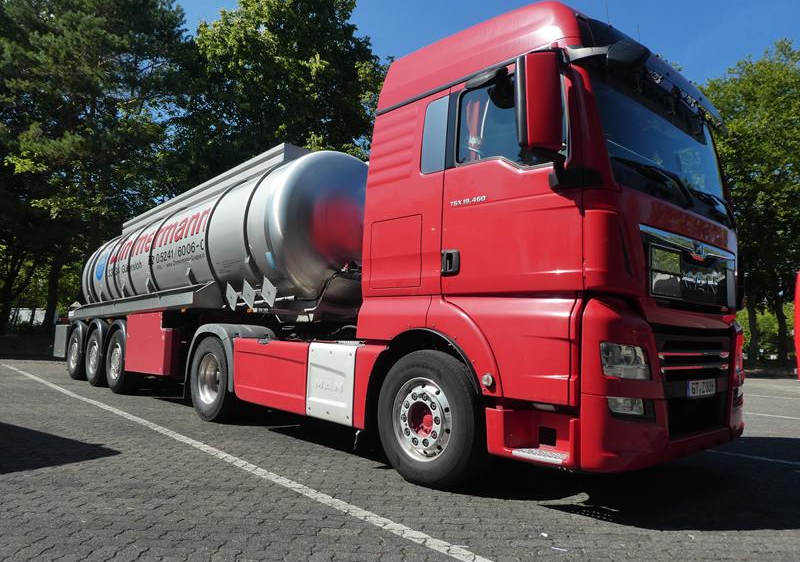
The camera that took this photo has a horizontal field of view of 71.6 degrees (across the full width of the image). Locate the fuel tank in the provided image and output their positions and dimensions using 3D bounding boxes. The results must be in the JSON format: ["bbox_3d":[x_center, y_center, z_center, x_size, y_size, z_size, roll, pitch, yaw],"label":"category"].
[{"bbox_3d":[-3.335,-0.393,9.711,2.050,2.150,8.400,8,-11,-43],"label":"fuel tank"}]

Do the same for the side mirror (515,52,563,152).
[{"bbox_3d":[0.830,-1.050,3.300,0.260,0.610,0.170,8,-8,-43],"label":"side mirror"}]

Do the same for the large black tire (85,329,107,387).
[{"bbox_3d":[-5.385,1.385,10.061,0.360,1.020,1.020,8,-8,-43],"label":"large black tire"}]

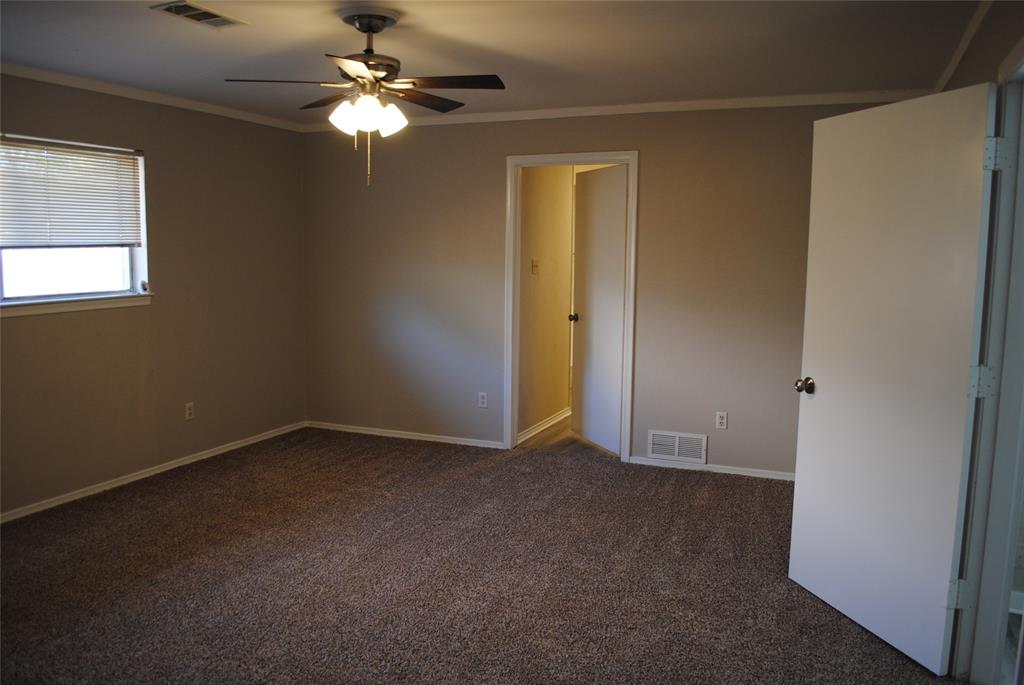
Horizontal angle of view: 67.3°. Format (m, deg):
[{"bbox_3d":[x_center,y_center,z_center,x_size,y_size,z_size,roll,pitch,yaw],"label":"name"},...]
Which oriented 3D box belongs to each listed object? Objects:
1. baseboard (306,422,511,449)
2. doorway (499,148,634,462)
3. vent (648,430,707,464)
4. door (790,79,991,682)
[{"bbox_3d":[-0.868,0.718,6.024,1.751,0.055,0.015,3,8,21],"label":"baseboard"},{"bbox_3d":[0.416,-0.243,5.460,0.943,2.124,0.129,3,8,21],"label":"doorway"},{"bbox_3d":[1.131,0.712,5.241,0.394,0.194,0.015,3,8,21],"label":"vent"},{"bbox_3d":[1.409,0.123,2.983,0.042,2.022,0.825,-2,8,-17],"label":"door"}]

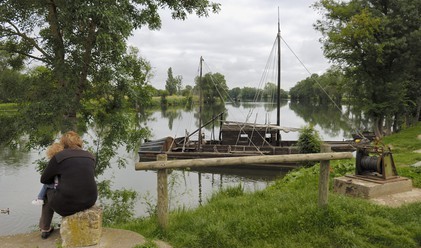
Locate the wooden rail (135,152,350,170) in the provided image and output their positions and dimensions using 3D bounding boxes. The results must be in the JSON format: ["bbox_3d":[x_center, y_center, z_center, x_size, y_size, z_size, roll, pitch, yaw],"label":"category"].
[{"bbox_3d":[0.595,0.462,3.983,3.016,0.100,0.100,0,5,-19],"label":"wooden rail"}]

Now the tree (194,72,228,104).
[{"bbox_3d":[0.536,-19.017,169.009,17.500,17.200,16.500,0,5,0],"label":"tree"}]

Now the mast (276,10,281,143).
[{"bbox_3d":[3.605,-2.308,16.667,0.150,7.492,0.150,0,5,6],"label":"mast"}]

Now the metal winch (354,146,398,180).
[{"bbox_3d":[2.903,0.653,5.525,0.480,0.510,0.480,-3,6,-35],"label":"metal winch"}]

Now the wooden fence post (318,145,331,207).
[{"bbox_3d":[1.619,0.730,4.472,0.120,0.890,0.120,-2,5,-19],"label":"wooden fence post"}]

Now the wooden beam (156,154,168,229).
[{"bbox_3d":[-0.558,0.793,3.712,0.120,0.890,0.120,-2,5,-19],"label":"wooden beam"}]

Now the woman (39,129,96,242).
[{"bbox_3d":[-1.560,0.663,3.526,0.480,1.170,0.640,-4,6,-43],"label":"woman"}]

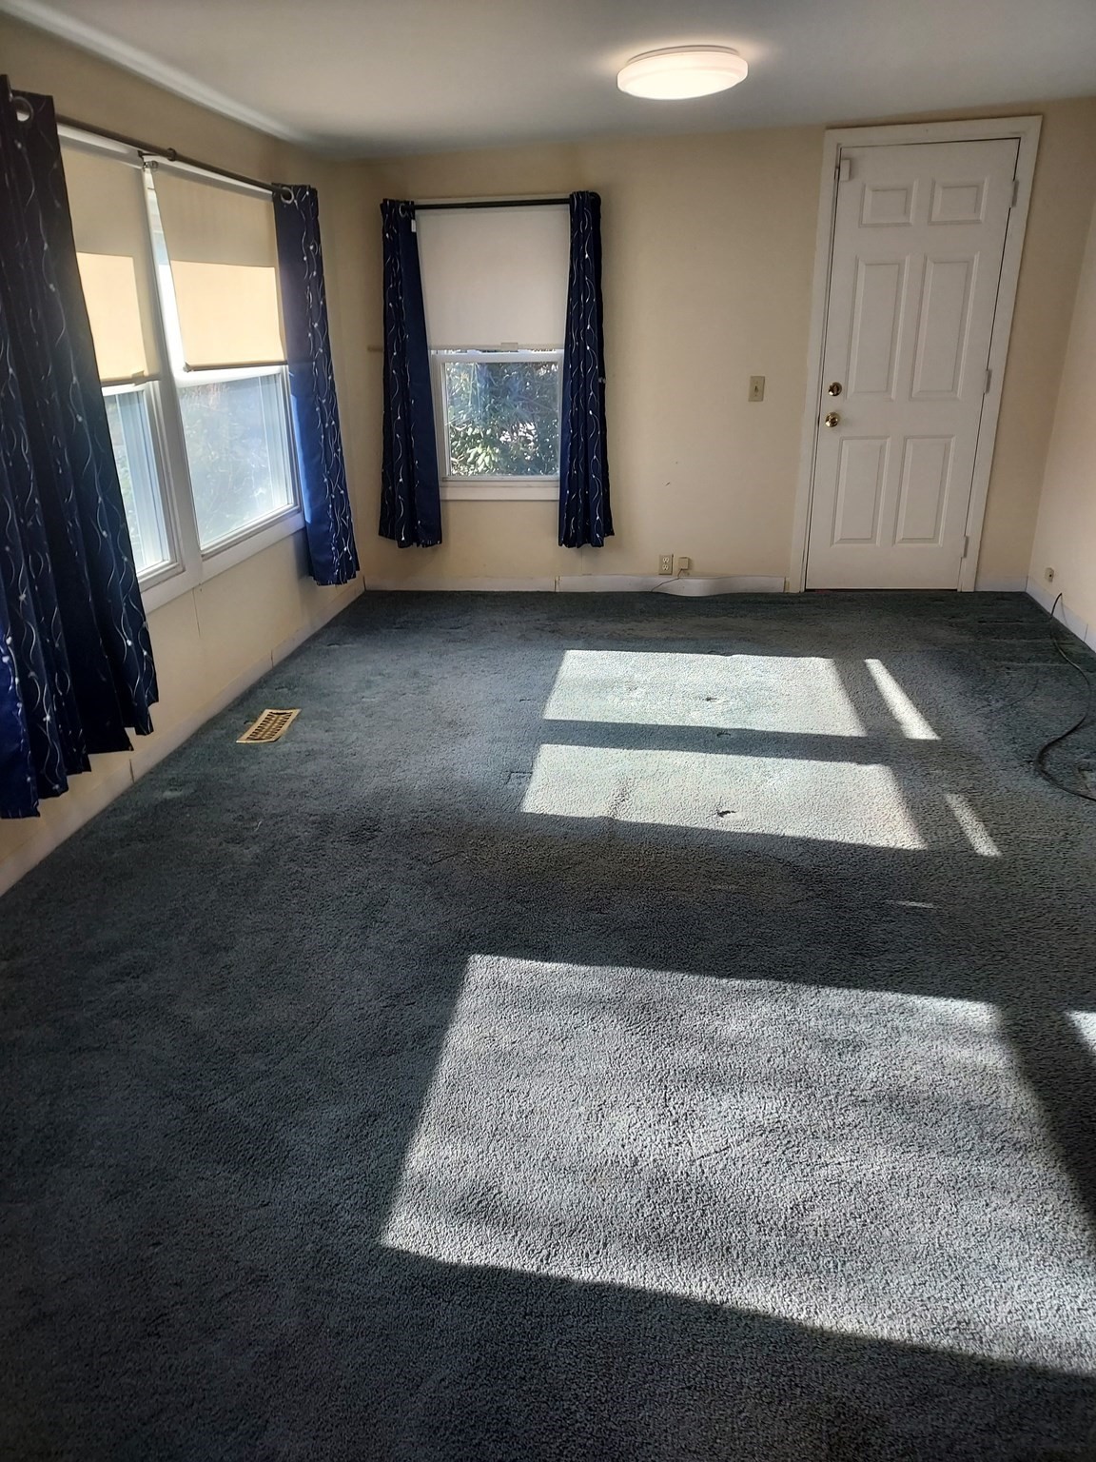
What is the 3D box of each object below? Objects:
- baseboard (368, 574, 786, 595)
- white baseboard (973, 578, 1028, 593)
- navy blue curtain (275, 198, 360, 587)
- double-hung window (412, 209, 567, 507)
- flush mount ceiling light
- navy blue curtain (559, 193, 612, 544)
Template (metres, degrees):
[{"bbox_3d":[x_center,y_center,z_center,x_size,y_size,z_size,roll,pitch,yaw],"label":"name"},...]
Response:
[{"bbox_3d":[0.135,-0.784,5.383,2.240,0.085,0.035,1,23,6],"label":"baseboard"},{"bbox_3d":[2.320,-0.751,5.179,0.255,0.084,0.015,1,23,6],"label":"white baseboard"},{"bbox_3d":[-1.016,-1.488,4.502,0.130,1.630,0.350,2,23,8],"label":"navy blue curtain"},{"bbox_3d":[-0.245,-1.843,5.013,0.800,1.385,0.100,1,23,6],"label":"double-hung window"},{"bbox_3d":[0.432,-2.114,3.260,0.410,0.085,0.410,1,23,6],"label":"flush mount ceiling light"},{"bbox_3d":[0.186,-1.699,4.929,0.260,1.630,0.110,1,23,6],"label":"navy blue curtain"}]

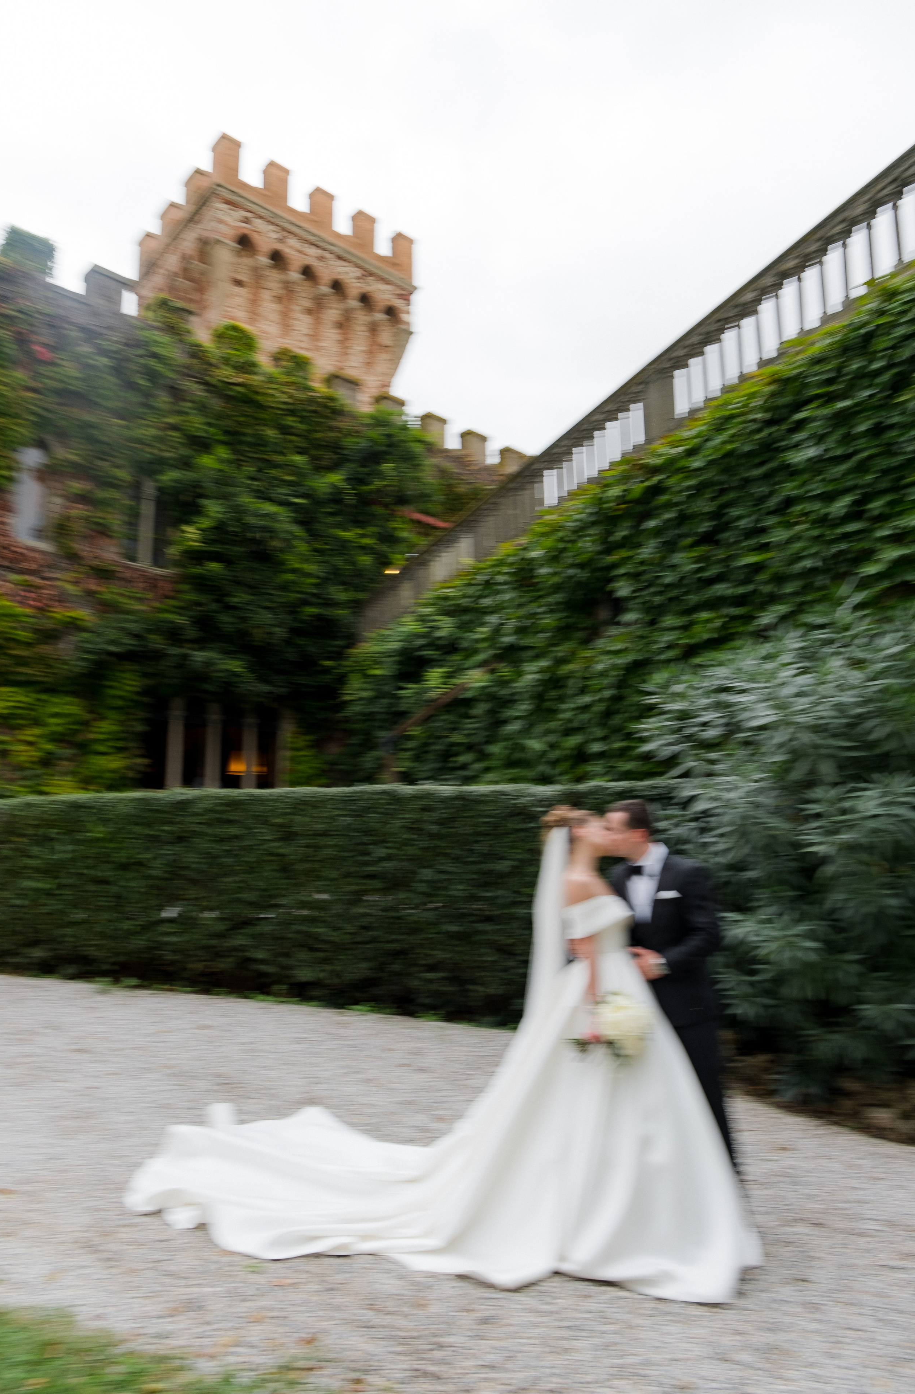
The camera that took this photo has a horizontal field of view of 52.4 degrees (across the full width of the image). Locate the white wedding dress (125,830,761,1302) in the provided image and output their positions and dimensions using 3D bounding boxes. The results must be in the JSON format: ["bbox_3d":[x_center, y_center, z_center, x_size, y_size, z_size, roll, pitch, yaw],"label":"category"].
[{"bbox_3d":[-0.148,1.414,4.118,2.750,1.600,1.400,-3,-12,20],"label":"white wedding dress"}]

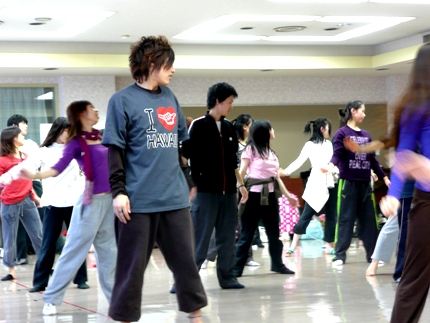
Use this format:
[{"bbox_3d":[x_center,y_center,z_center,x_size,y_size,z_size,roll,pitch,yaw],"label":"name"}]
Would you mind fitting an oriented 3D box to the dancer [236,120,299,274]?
[{"bbox_3d":[0.481,0.346,11.250,0.580,1.459,0.450,-1,-1,-28],"label":"dancer"}]

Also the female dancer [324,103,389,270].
[{"bbox_3d":[1.383,0.213,11.700,0.620,1.615,0.450,-1,-1,-30],"label":"female dancer"}]

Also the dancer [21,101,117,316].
[{"bbox_3d":[-0.990,0.325,8.350,0.740,1.497,0.500,-1,-1,-35],"label":"dancer"}]

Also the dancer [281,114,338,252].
[{"bbox_3d":[1.057,0.277,13.350,0.600,1.553,0.500,-1,-1,-35],"label":"dancer"}]

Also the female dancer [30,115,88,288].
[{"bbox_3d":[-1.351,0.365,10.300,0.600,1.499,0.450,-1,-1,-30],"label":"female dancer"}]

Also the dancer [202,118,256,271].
[{"bbox_3d":[0.162,0.303,12.050,0.550,1.547,0.450,-1,-1,-33],"label":"dancer"}]

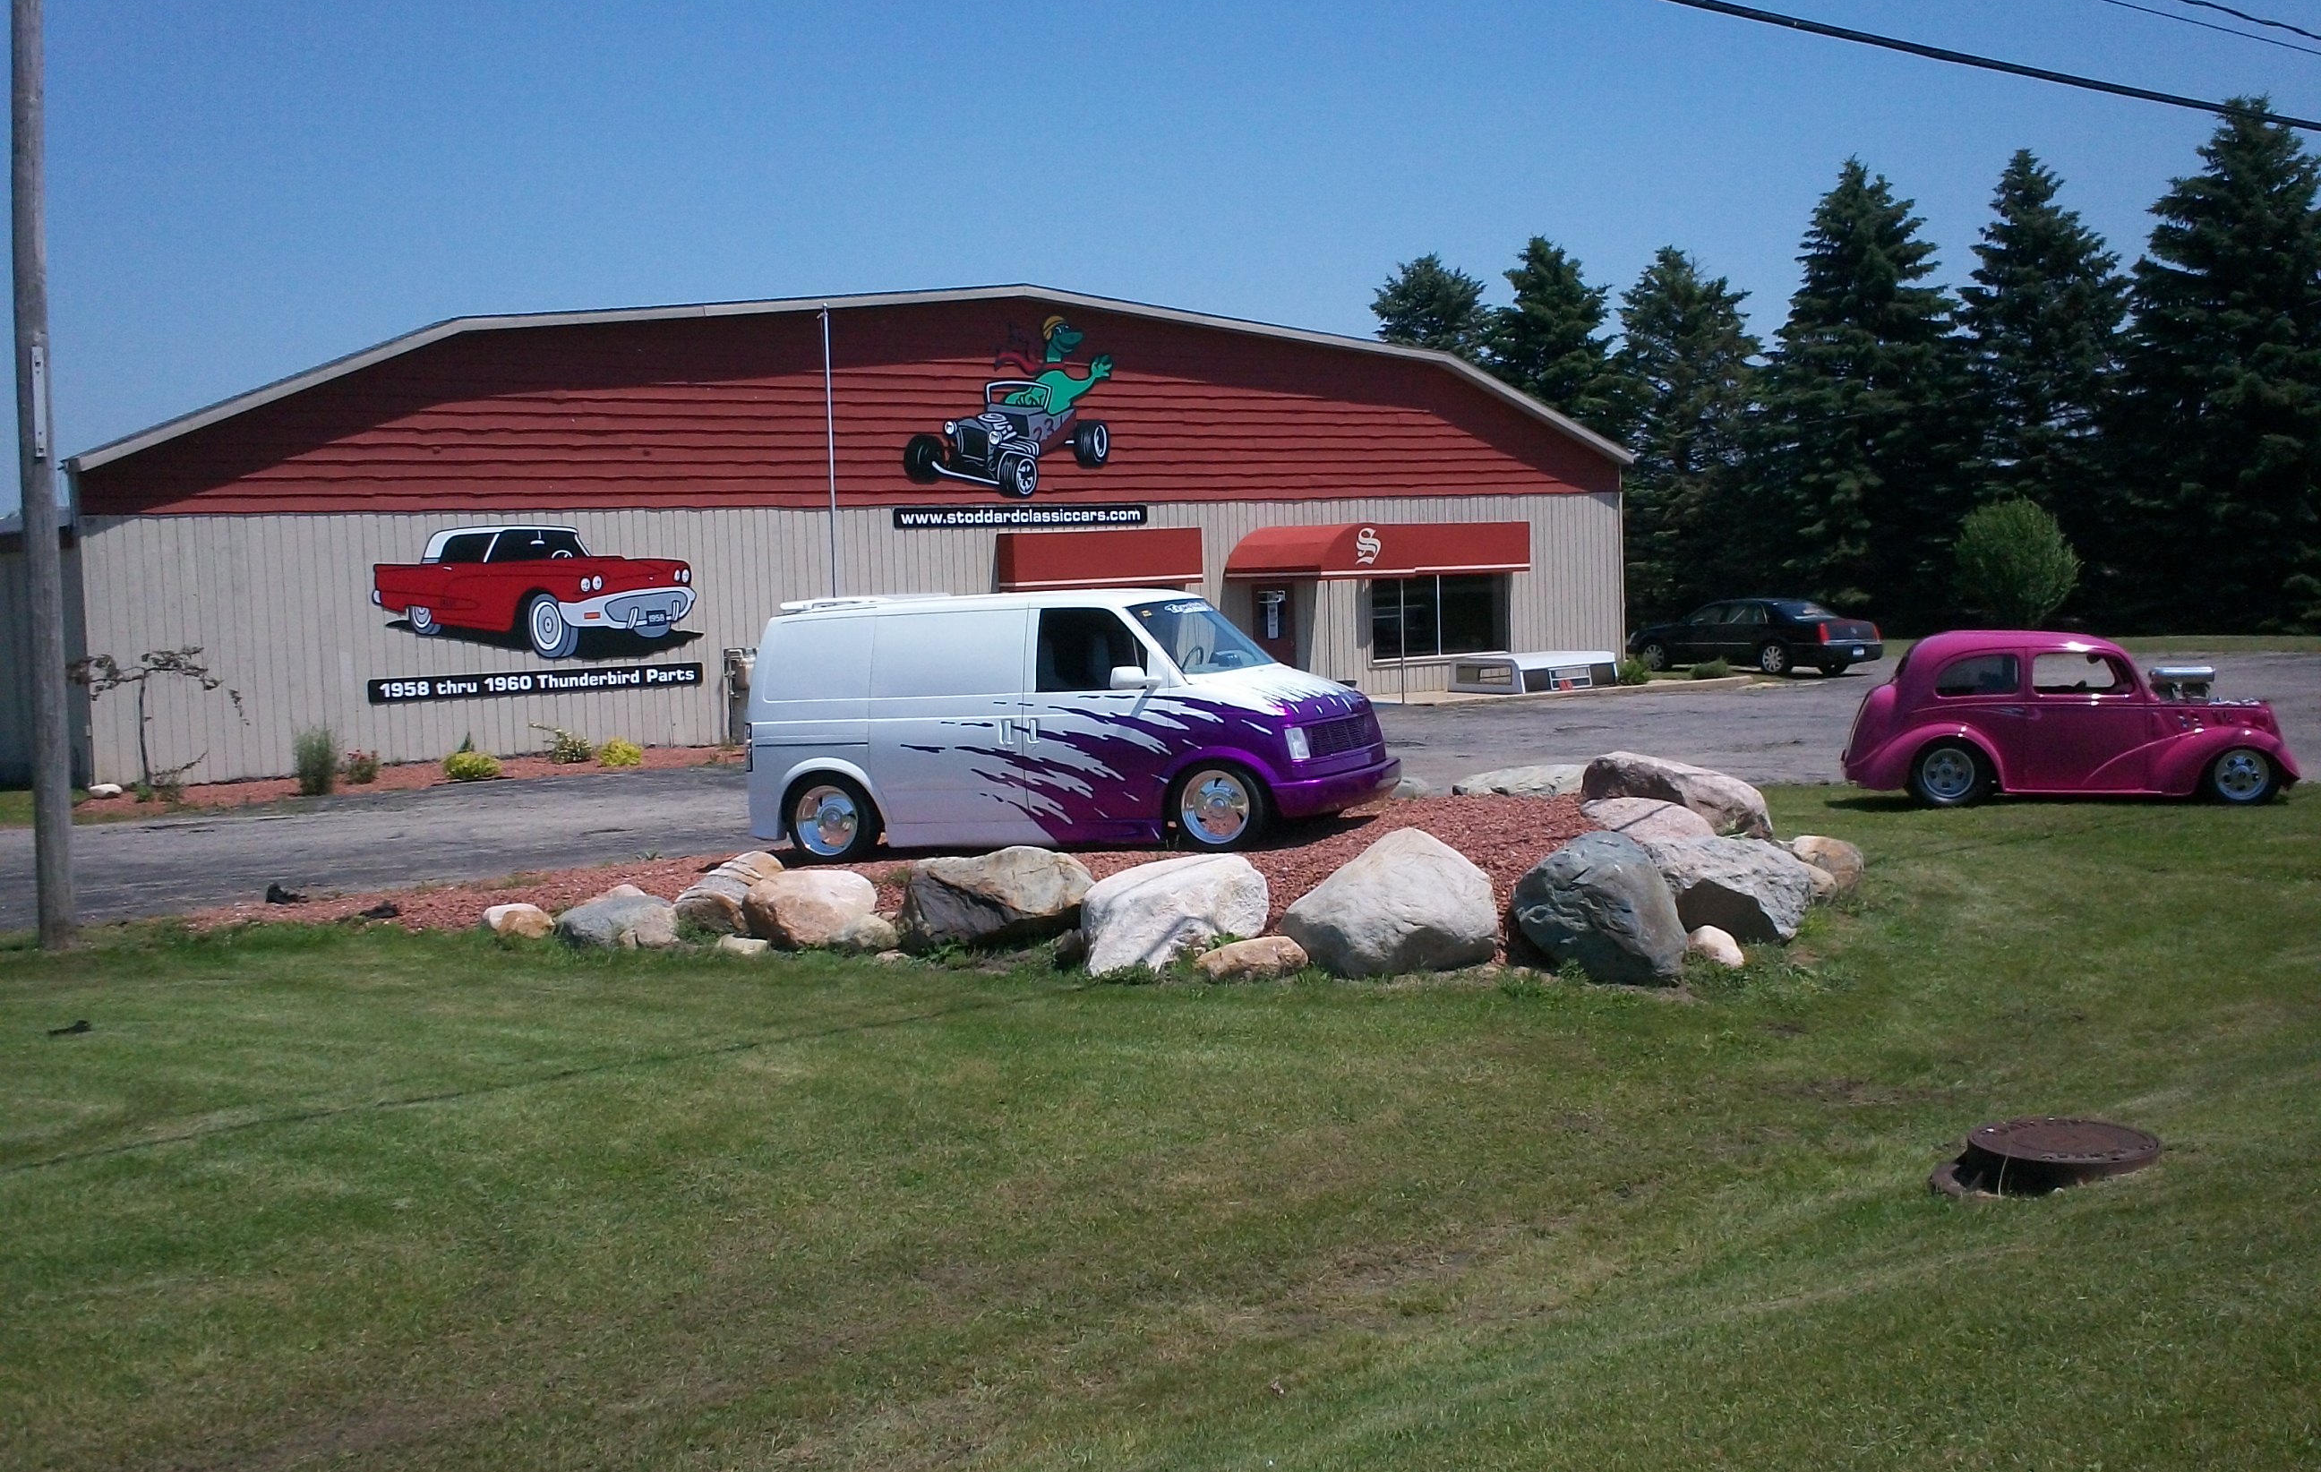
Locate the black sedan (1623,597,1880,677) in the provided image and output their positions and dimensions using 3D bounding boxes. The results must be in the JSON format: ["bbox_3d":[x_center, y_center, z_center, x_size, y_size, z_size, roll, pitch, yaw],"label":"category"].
[{"bbox_3d":[11.377,-1.966,49.209,1.900,1.460,5.250,-5,5,-36],"label":"black sedan"}]

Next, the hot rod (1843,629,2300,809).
[{"bbox_3d":[7.690,-0.197,21.667,3.580,1.440,1.480,0,4,15],"label":"hot rod"}]

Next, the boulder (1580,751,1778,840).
[{"bbox_3d":[3.714,0.430,18.312,1.360,0.600,0.900,-1,4,11],"label":"boulder"}]

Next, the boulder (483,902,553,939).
[{"bbox_3d":[-3.653,1.053,14.500,0.400,0.200,0.300,-1,5,0],"label":"boulder"}]

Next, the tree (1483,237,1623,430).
[{"bbox_3d":[11.651,-9.102,76.433,4.900,11.530,4.900,-1,4,9],"label":"tree"}]

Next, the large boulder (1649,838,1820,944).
[{"bbox_3d":[3.022,0.826,13.500,0.940,0.500,0.720,-1,5,0],"label":"large boulder"}]

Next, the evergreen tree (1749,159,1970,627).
[{"bbox_3d":[17.833,-8.743,65.000,5.900,12.000,5.900,-1,5,0],"label":"evergreen tree"}]

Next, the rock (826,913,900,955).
[{"bbox_3d":[-1.757,1.151,15.060,0.420,0.240,0.320,-2,4,-7],"label":"rock"}]

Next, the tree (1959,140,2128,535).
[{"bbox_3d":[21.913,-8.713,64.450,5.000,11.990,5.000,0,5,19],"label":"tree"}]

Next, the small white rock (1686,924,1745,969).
[{"bbox_3d":[2.896,1.098,13.300,0.330,0.240,0.280,-1,4,12],"label":"small white rock"}]

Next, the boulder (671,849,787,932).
[{"bbox_3d":[-2.445,0.907,14.650,0.680,0.420,0.600,-1,5,0],"label":"boulder"}]

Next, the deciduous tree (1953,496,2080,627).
[{"bbox_3d":[20.054,-3.952,59.625,3.000,3.330,3.000,0,5,19],"label":"deciduous tree"}]

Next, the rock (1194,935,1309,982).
[{"bbox_3d":[0.494,1.196,13.976,0.600,0.250,0.380,-1,4,2],"label":"rock"}]

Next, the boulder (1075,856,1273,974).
[{"bbox_3d":[0.066,0.975,14.322,1.030,0.650,0.750,-2,4,0],"label":"boulder"}]

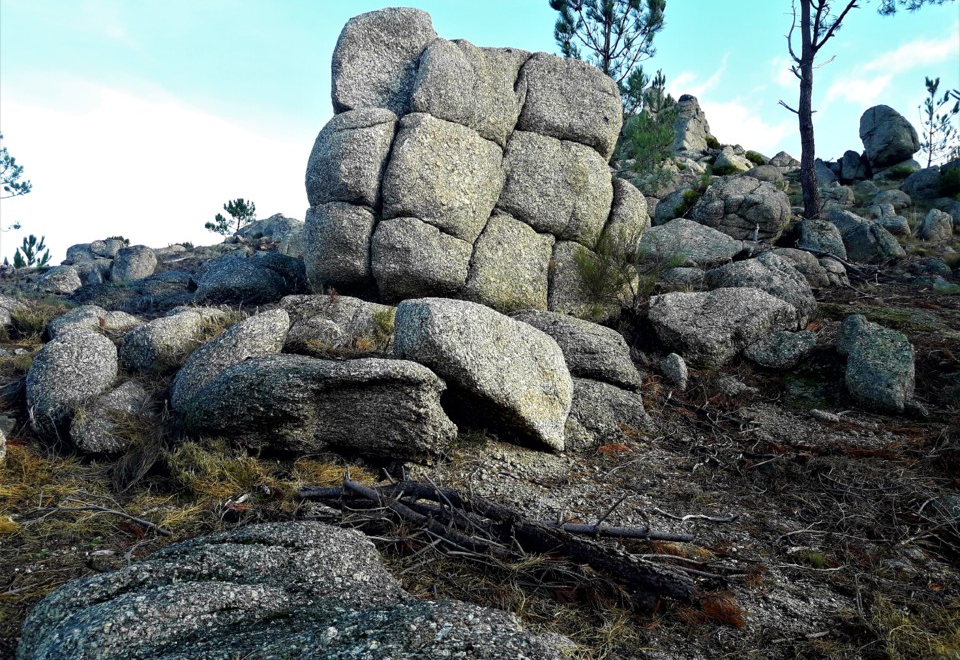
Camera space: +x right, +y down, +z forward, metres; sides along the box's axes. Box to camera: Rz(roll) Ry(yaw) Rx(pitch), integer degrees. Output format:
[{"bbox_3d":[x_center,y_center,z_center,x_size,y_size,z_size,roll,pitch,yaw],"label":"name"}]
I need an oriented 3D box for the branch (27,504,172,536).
[{"bbox_3d":[-1.975,0.981,4.020,0.860,0.120,0.160,-1,-3,18],"label":"branch"}]

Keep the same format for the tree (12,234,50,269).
[{"bbox_3d":[-11.552,-1.996,20.000,0.950,0.920,0.900,2,-3,-30],"label":"tree"}]

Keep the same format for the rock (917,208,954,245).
[{"bbox_3d":[8.985,-2.039,15.300,0.544,0.722,0.462,-1,-3,31],"label":"rock"}]

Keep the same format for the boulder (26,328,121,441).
[{"bbox_3d":[-3.998,0.507,7.600,0.814,1.013,0.733,2,-4,-28],"label":"boulder"}]

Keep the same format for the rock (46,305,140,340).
[{"bbox_3d":[-4.579,-0.057,9.200,0.997,0.476,0.748,2,-4,-26],"label":"rock"}]

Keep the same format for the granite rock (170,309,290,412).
[{"bbox_3d":[-1.872,0.260,5.850,0.860,0.800,0.650,0,-3,-5],"label":"granite rock"}]

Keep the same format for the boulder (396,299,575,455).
[{"bbox_3d":[0.032,0.321,5.600,1.200,1.000,0.850,0,-3,8],"label":"boulder"}]

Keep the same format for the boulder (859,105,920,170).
[{"bbox_3d":[17.403,-8.181,33.000,2.331,2.721,1.981,-2,-4,28],"label":"boulder"}]

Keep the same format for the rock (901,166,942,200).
[{"bbox_3d":[11.669,-3.868,20.500,0.957,0.914,0.813,-1,-3,30],"label":"rock"}]

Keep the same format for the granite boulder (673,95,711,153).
[{"bbox_3d":[9.806,-9.574,36.000,1.700,2.608,1.445,-1,-4,15],"label":"granite boulder"}]

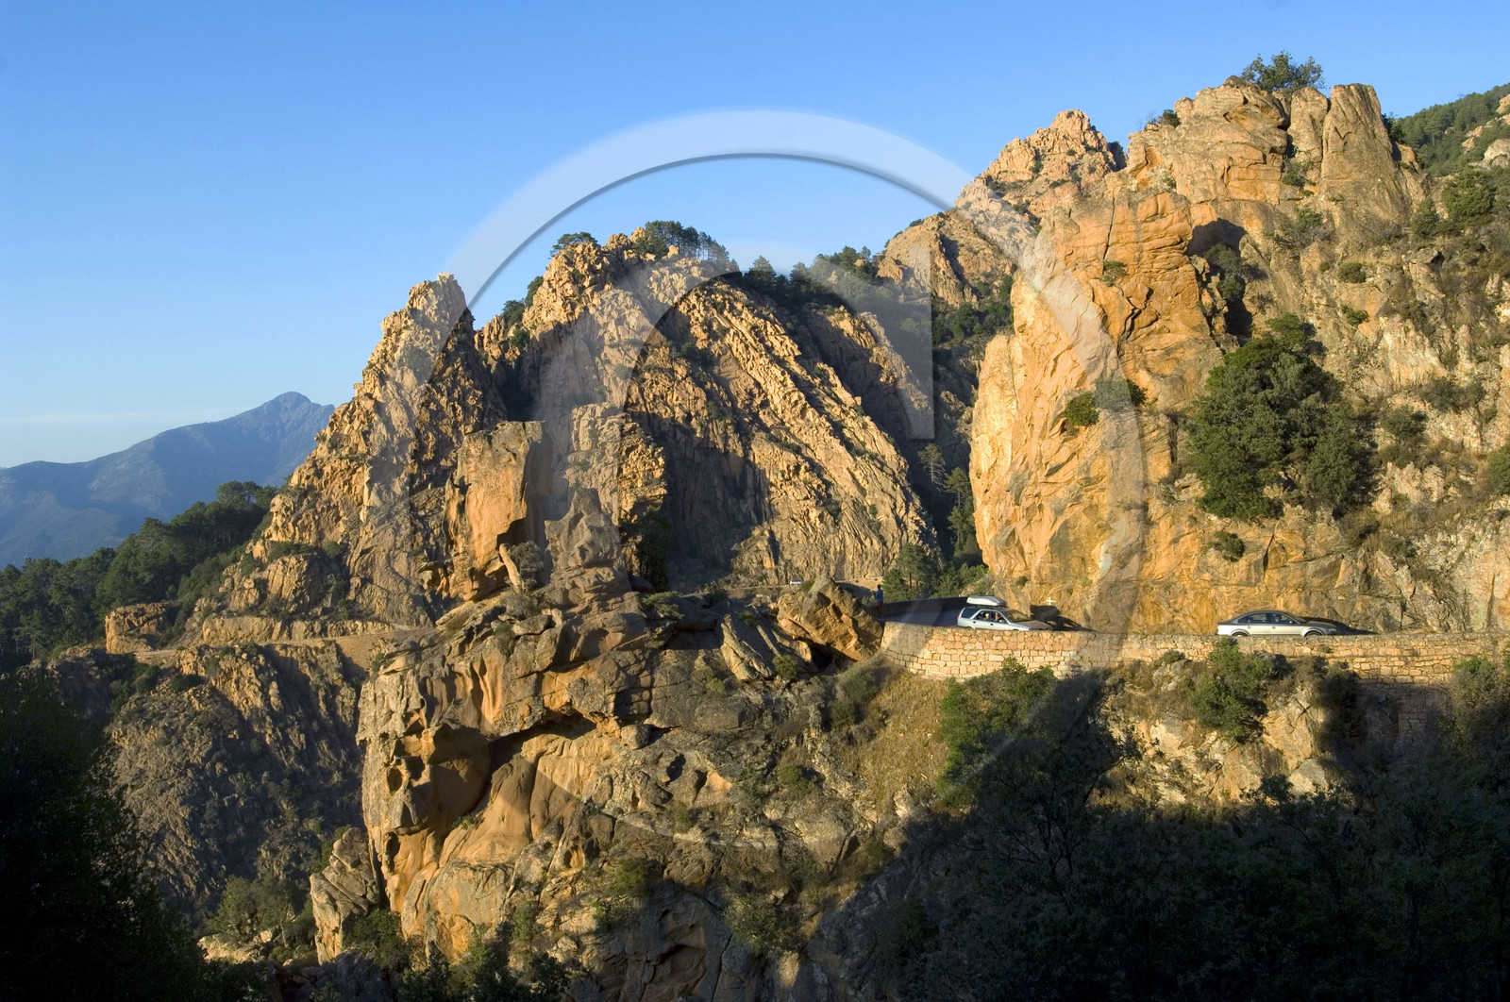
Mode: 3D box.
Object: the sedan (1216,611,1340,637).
[{"bbox_3d":[20.600,5.060,54.500,4.700,1.460,1.770,-1,-2,28],"label":"sedan"}]

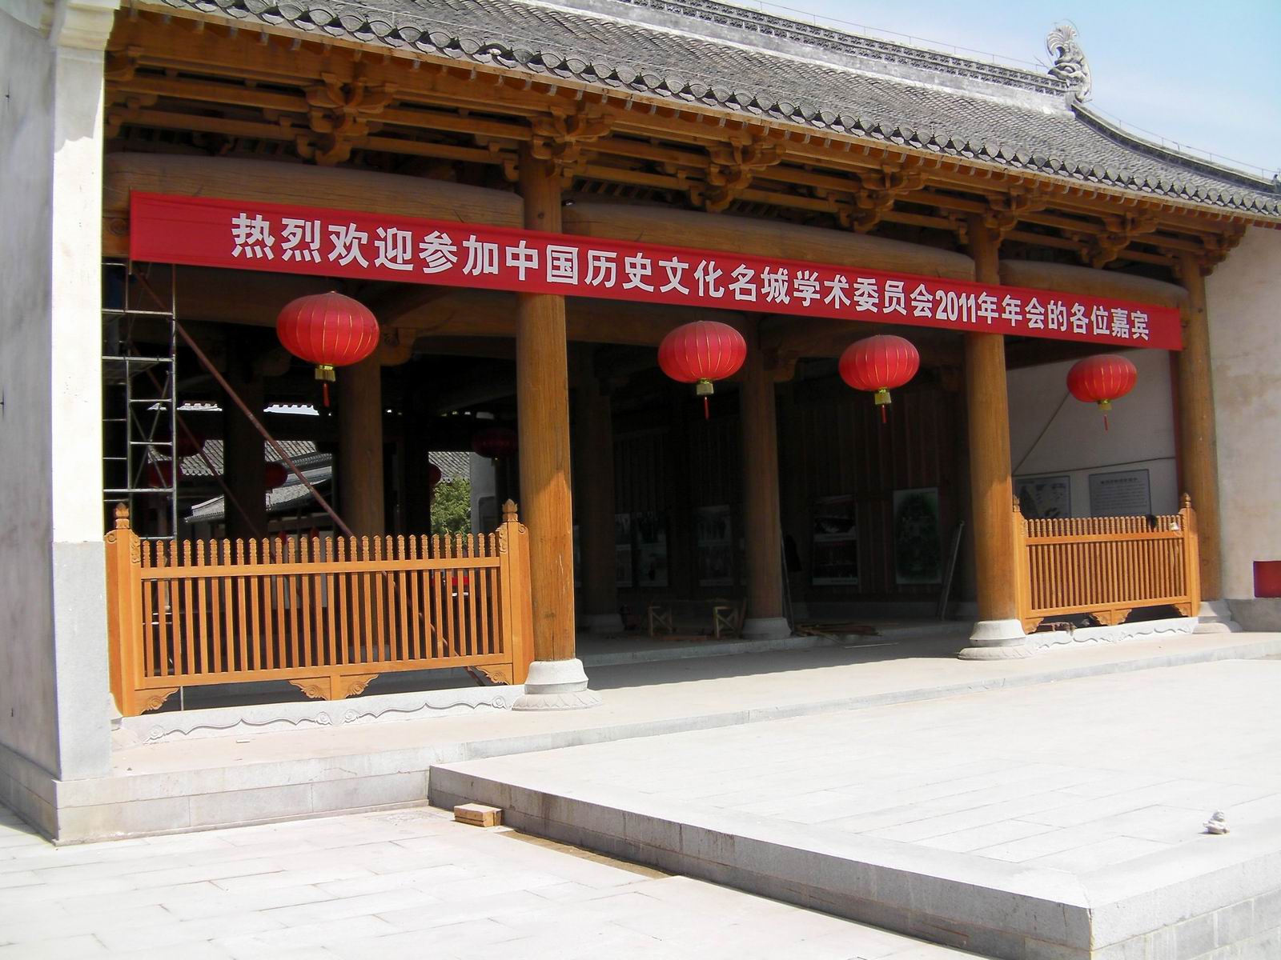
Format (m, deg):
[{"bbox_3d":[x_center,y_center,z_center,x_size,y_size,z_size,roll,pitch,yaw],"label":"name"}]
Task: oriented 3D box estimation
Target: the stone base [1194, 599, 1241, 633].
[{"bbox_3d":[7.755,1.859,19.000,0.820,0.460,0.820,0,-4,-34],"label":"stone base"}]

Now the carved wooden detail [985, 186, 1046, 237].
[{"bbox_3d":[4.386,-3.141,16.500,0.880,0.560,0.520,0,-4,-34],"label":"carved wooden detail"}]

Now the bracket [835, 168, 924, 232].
[{"bbox_3d":[2.477,-2.856,14.409,0.720,0.600,0.760,0,-4,-34],"label":"bracket"}]

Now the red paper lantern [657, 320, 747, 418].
[{"bbox_3d":[0.590,-1.057,13.378,0.850,0.930,0.850,-2,-3,0],"label":"red paper lantern"}]

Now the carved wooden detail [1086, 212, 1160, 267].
[{"bbox_3d":[5.709,-2.834,16.625,0.720,0.600,0.760,0,-4,-34],"label":"carved wooden detail"}]

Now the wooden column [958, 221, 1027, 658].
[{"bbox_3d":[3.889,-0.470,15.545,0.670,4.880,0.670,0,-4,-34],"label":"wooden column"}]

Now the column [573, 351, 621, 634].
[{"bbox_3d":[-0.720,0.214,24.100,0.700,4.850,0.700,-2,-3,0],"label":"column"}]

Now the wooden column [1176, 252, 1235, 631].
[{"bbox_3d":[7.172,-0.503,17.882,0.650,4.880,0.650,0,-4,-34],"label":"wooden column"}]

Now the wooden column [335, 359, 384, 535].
[{"bbox_3d":[-3.339,-0.018,17.000,0.520,3.800,0.520,0,-4,-34],"label":"wooden column"}]

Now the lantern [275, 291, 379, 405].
[{"bbox_3d":[-2.713,-1.146,12.200,0.900,0.980,0.900,0,-4,-34],"label":"lantern"}]

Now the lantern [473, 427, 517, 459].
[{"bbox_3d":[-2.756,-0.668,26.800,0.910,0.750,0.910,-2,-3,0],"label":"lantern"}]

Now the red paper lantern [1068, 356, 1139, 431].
[{"bbox_3d":[5.912,-1.121,18.000,0.900,0.970,0.900,0,-4,-34],"label":"red paper lantern"}]

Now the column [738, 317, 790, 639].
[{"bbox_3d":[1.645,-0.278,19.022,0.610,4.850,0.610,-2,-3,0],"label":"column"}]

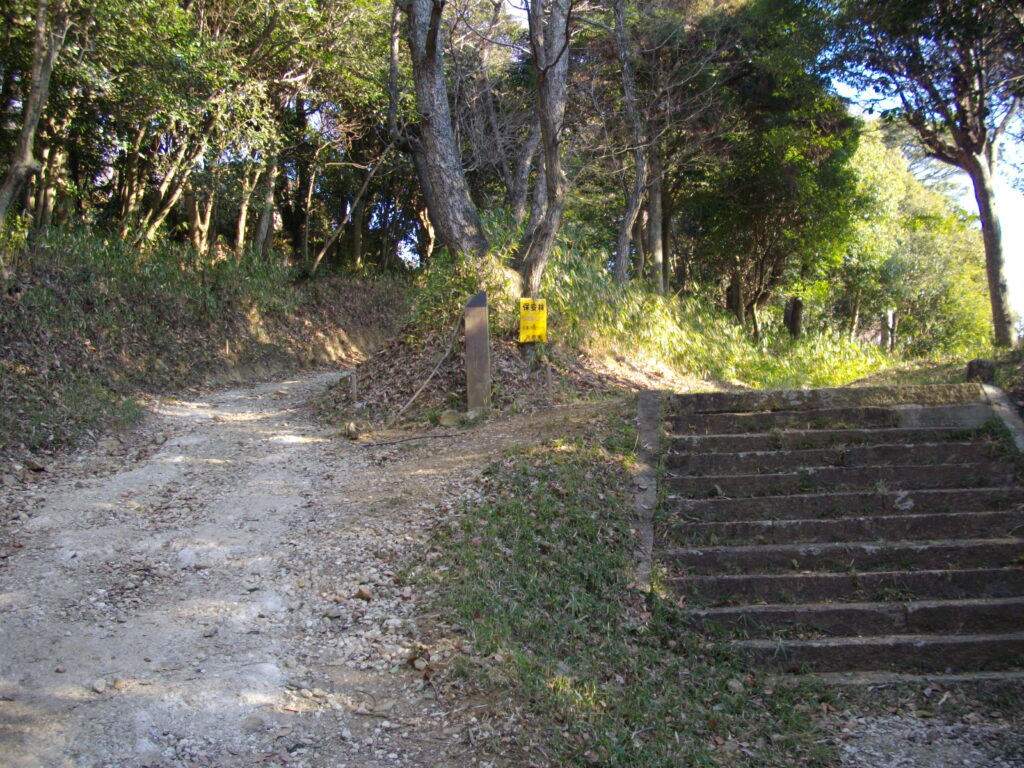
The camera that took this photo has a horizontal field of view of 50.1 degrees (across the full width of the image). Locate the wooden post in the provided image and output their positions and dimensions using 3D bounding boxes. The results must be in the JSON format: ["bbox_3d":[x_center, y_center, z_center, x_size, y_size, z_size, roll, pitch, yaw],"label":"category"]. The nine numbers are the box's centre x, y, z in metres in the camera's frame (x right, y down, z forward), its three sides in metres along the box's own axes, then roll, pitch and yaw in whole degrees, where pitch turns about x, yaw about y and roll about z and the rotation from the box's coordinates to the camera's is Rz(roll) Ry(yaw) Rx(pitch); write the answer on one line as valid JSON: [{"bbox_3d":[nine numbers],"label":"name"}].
[{"bbox_3d":[-0.282,-0.278,9.080,0.170,0.970,0.165,-2,-2,6],"label":"wooden post"}]

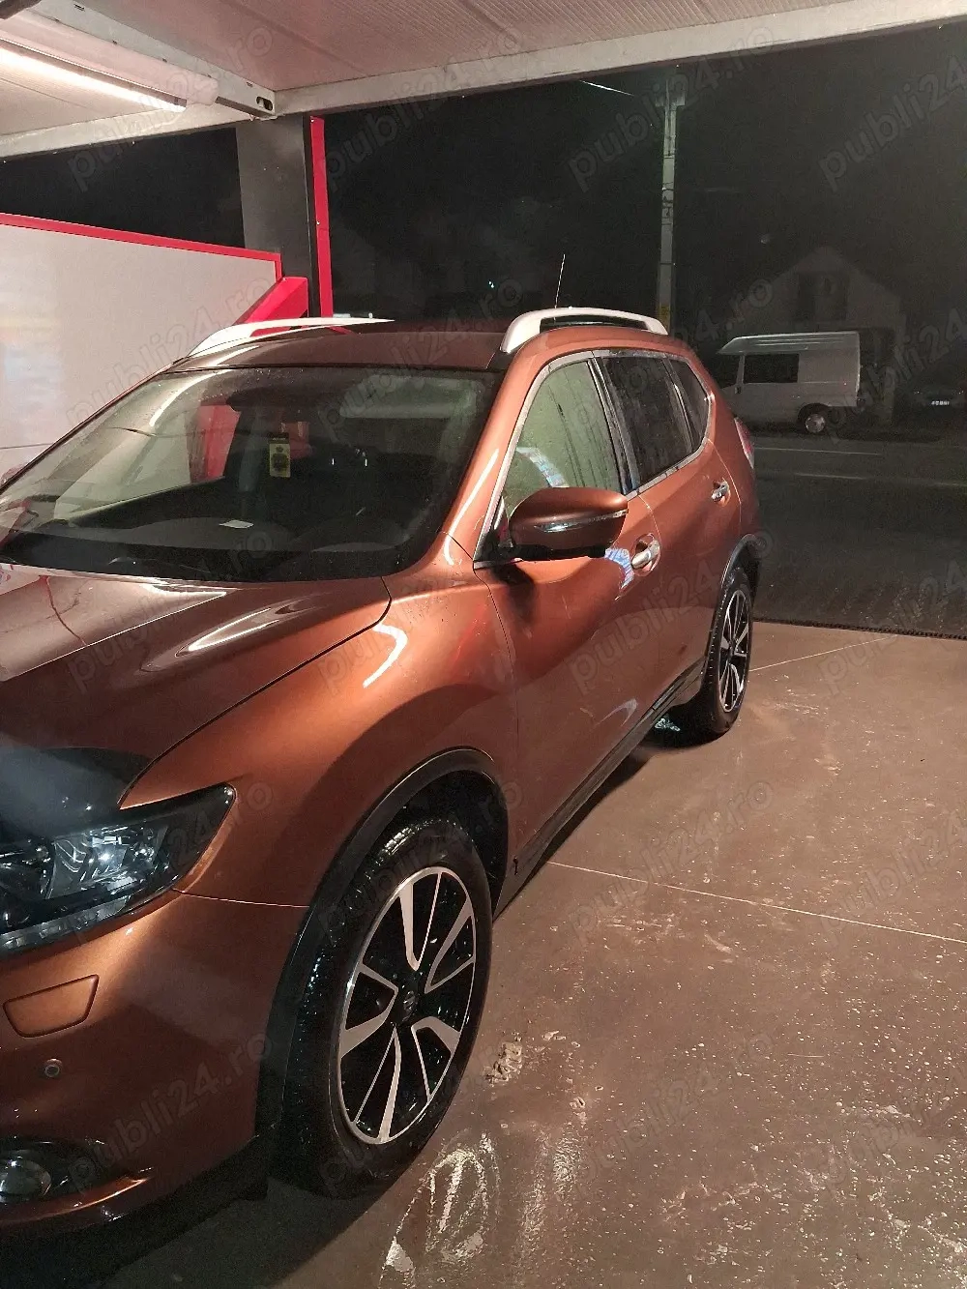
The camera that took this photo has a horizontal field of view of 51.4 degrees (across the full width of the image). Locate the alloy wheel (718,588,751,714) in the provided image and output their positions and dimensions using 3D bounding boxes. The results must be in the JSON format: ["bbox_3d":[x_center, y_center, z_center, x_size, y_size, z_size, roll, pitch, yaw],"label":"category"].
[{"bbox_3d":[1.000,0.022,4.322,0.170,0.520,0.520,6,17,26],"label":"alloy wheel"}]

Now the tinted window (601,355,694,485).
[{"bbox_3d":[0.566,-0.764,3.365,0.050,0.410,0.630,-15,7,29],"label":"tinted window"}]

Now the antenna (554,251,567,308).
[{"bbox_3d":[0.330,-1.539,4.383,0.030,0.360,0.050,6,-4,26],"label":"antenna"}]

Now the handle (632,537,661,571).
[{"bbox_3d":[0.466,-0.255,2.864,0.050,0.055,0.210,0,14,28],"label":"handle"}]

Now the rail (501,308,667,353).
[{"bbox_3d":[0.394,-1.035,3.327,0.065,0.135,1.480,6,17,26],"label":"rail"}]

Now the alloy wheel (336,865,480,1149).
[{"bbox_3d":[-0.203,0.686,1.992,0.170,0.520,0.520,6,17,26],"label":"alloy wheel"}]

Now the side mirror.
[{"bbox_3d":[0.174,-0.262,2.153,0.225,0.160,0.170,6,17,26],"label":"side mirror"}]

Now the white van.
[{"bbox_3d":[6.859,-6.239,24.034,4.850,2.320,1.970,10,19,36],"label":"white van"}]

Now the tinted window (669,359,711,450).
[{"bbox_3d":[0.802,-0.918,3.815,0.045,0.360,0.410,-18,5,23],"label":"tinted window"}]

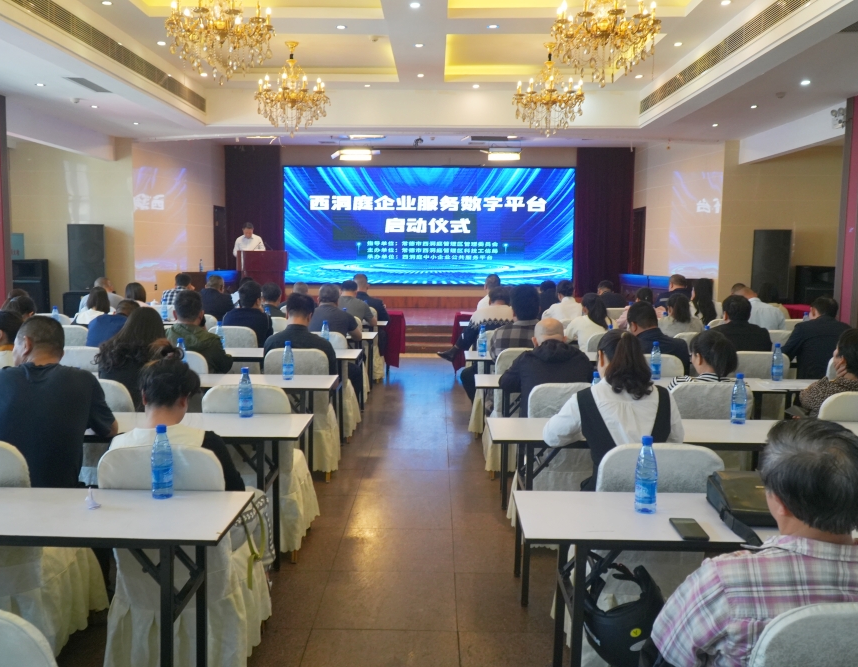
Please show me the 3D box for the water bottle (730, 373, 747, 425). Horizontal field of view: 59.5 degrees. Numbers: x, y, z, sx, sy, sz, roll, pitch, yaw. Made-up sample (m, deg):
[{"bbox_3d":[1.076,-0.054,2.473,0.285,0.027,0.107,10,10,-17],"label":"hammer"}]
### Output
[{"bbox_3d":[1.468,0.309,3.541,0.068,0.234,0.068,1,6,1],"label":"water bottle"}]

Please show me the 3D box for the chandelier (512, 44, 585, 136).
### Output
[{"bbox_3d":[1.206,-2.452,7.568,0.750,0.910,0.750,1,6,1],"label":"chandelier"}]

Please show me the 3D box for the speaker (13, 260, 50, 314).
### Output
[{"bbox_3d":[-5.485,-0.327,10.402,0.460,1.394,0.450,-1,6,-11],"label":"speaker"}]

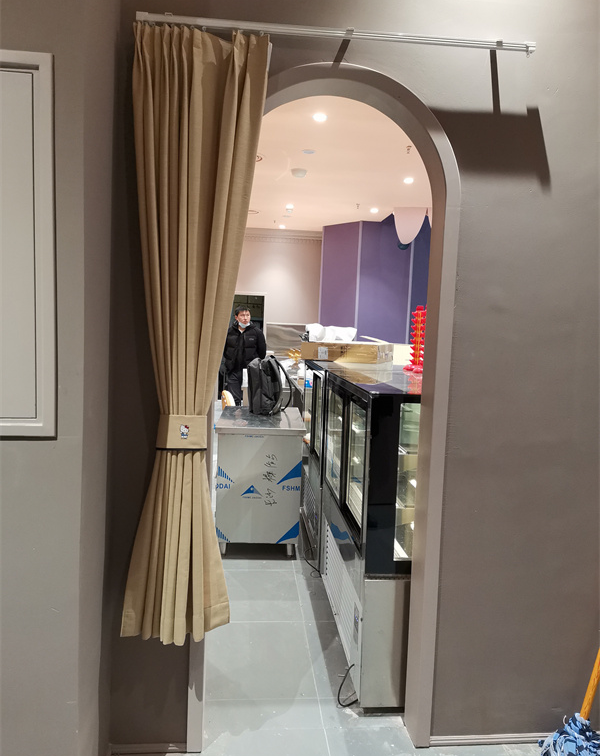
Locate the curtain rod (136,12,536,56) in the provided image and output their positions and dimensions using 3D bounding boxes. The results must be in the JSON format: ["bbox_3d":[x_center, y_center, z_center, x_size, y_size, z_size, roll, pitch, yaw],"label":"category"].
[{"bbox_3d":[0.127,-1.030,1.793,1.205,0.031,0.048,1,5,-5],"label":"curtain rod"}]

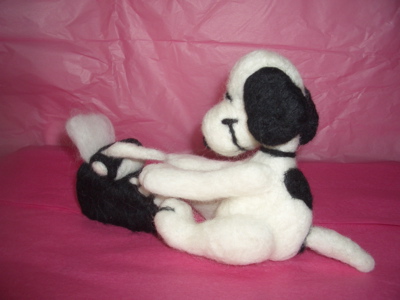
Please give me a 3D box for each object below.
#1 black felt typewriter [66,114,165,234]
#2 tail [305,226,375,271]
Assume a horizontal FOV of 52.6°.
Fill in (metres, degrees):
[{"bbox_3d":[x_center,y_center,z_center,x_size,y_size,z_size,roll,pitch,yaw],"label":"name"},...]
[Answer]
[{"bbox_3d":[-0.067,0.019,0.399,0.088,0.092,0.068,8,19,25],"label":"black felt typewriter"},{"bbox_3d":[0.110,0.079,0.321,0.054,0.022,0.016,13,21,36],"label":"tail"}]

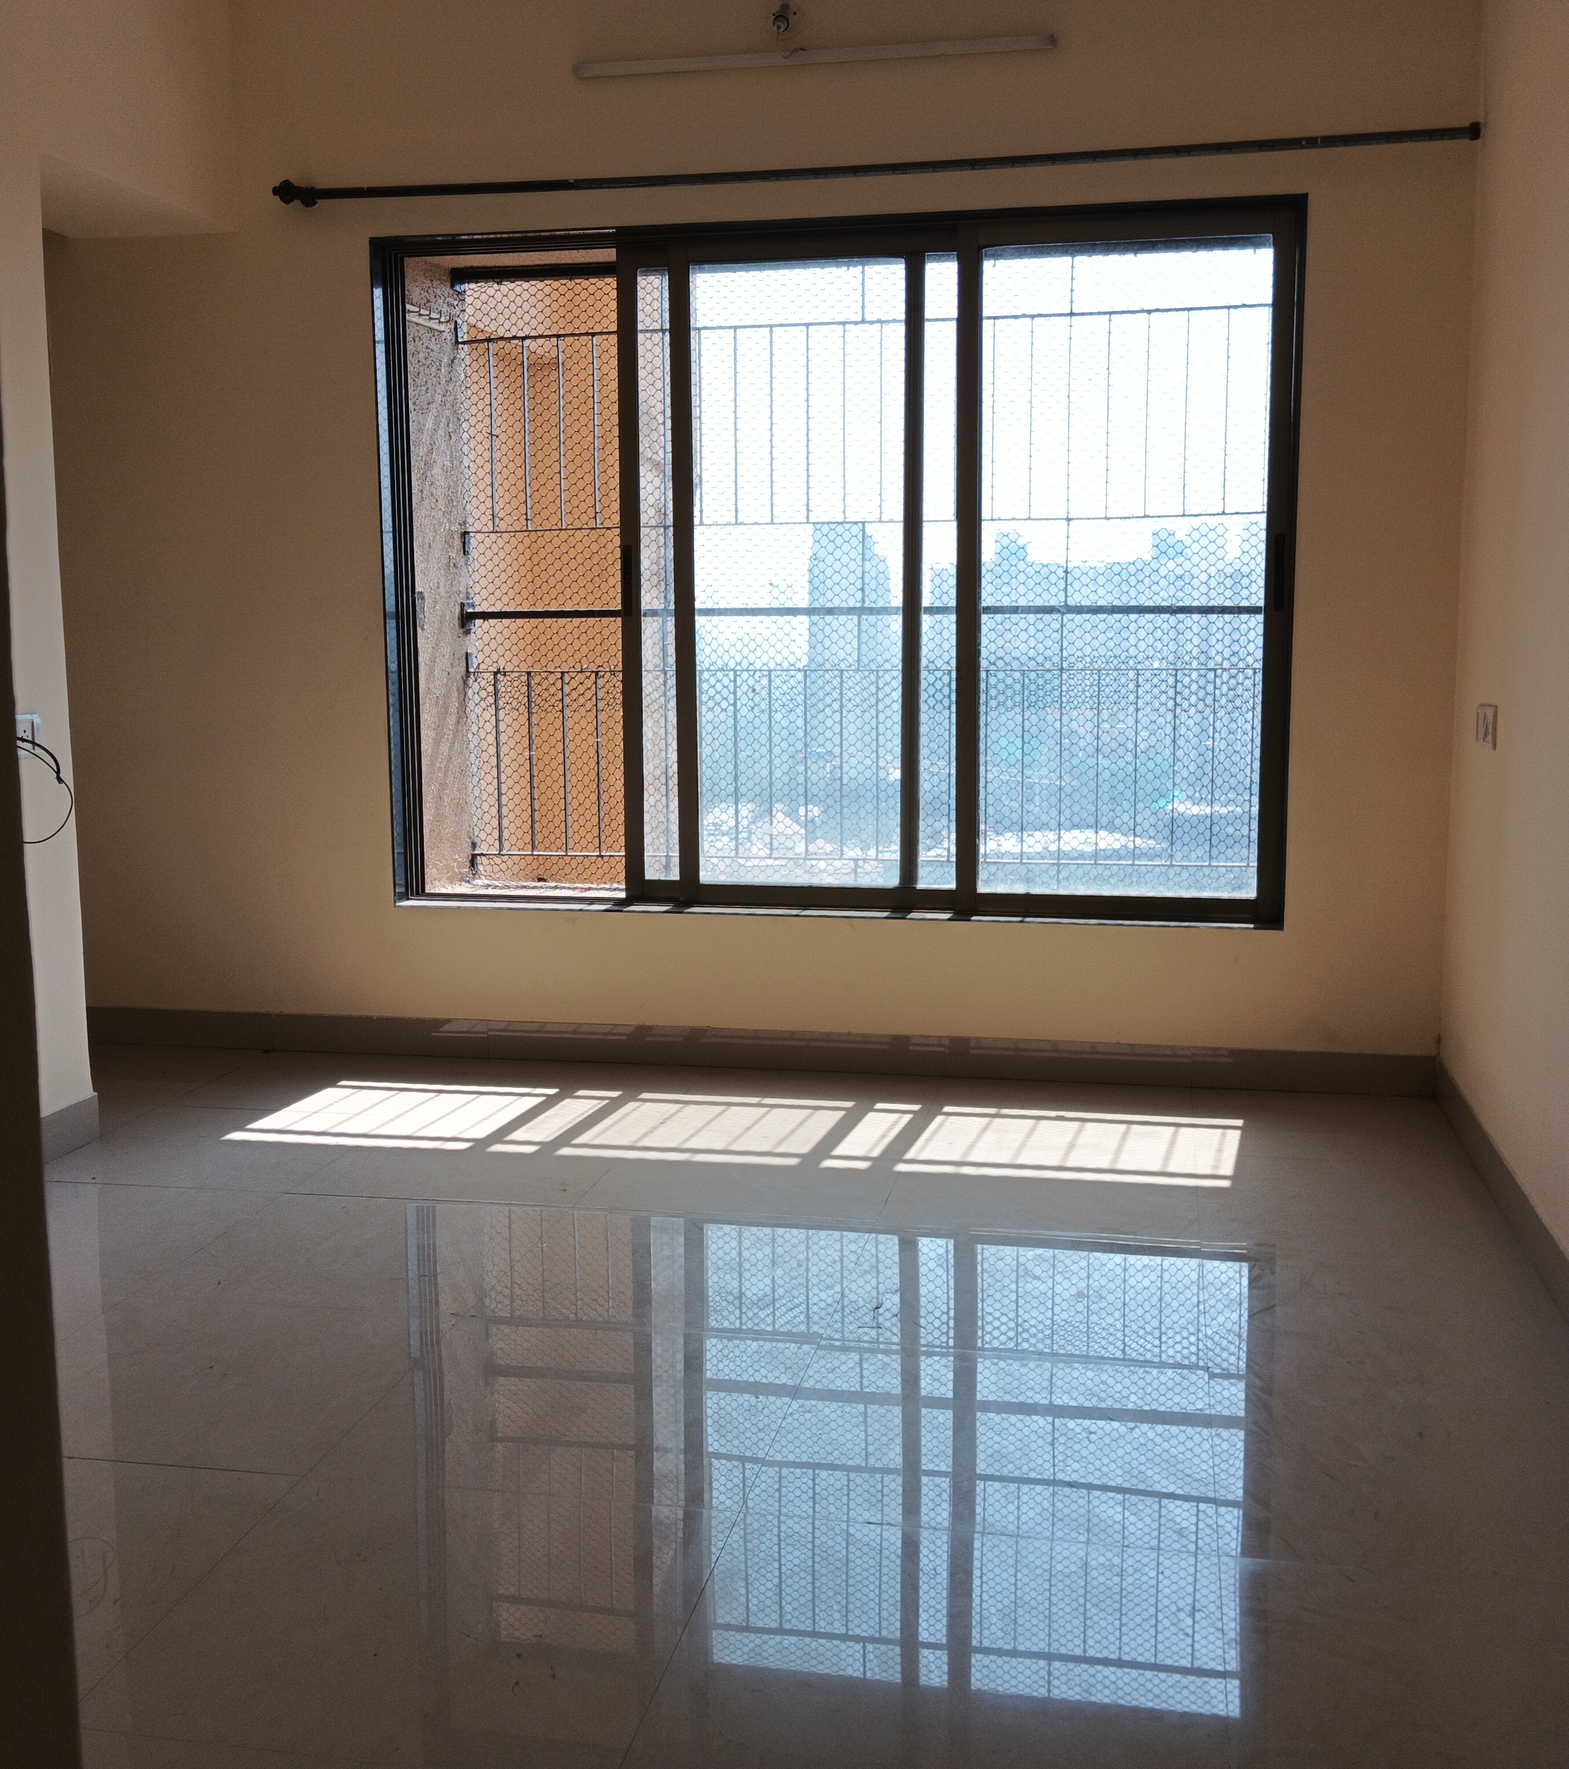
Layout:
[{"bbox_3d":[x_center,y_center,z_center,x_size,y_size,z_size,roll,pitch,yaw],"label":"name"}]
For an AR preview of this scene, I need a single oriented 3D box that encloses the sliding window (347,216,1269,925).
[{"bbox_3d":[0.111,-0.772,4.790,2.259,1.692,0.120,1,8,11],"label":"sliding window"}]

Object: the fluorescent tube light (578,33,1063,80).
[{"bbox_3d":[0.059,-1.946,4.474,1.152,0.032,0.035,1,8,11],"label":"fluorescent tube light"}]

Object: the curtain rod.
[{"bbox_3d":[0.132,-1.684,4.464,2.854,0.065,0.090,1,8,11],"label":"curtain rod"}]

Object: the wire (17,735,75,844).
[{"bbox_3d":[-1.538,-0.193,3.922,0.100,0.220,0.240,1,8,11],"label":"wire"}]

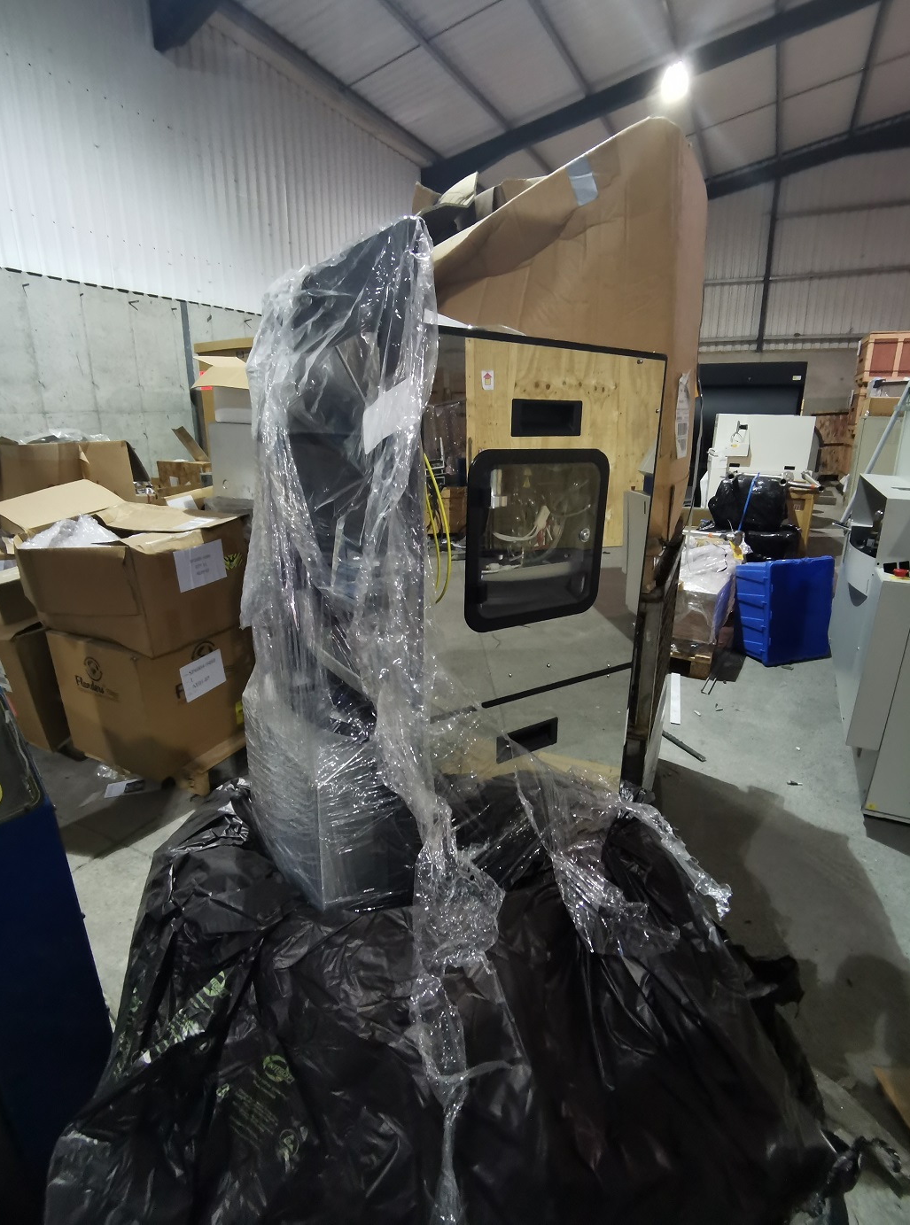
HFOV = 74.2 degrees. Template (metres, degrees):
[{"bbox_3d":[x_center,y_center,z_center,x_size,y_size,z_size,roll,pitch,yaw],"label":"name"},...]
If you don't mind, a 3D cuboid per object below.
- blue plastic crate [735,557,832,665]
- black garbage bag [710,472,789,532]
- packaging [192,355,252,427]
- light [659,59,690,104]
[{"bbox_3d":[1.950,-0.028,3.615,0.420,0.600,0.330,-5,9,-9],"label":"blue plastic crate"},{"bbox_3d":[2.229,-0.825,4.550,0.540,0.390,0.460,9,20,26],"label":"black garbage bag"},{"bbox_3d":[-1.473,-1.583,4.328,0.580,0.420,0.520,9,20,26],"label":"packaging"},{"bbox_3d":[3.362,-8.124,9.210,0.420,0.380,0.420,9,20,26],"label":"light"}]

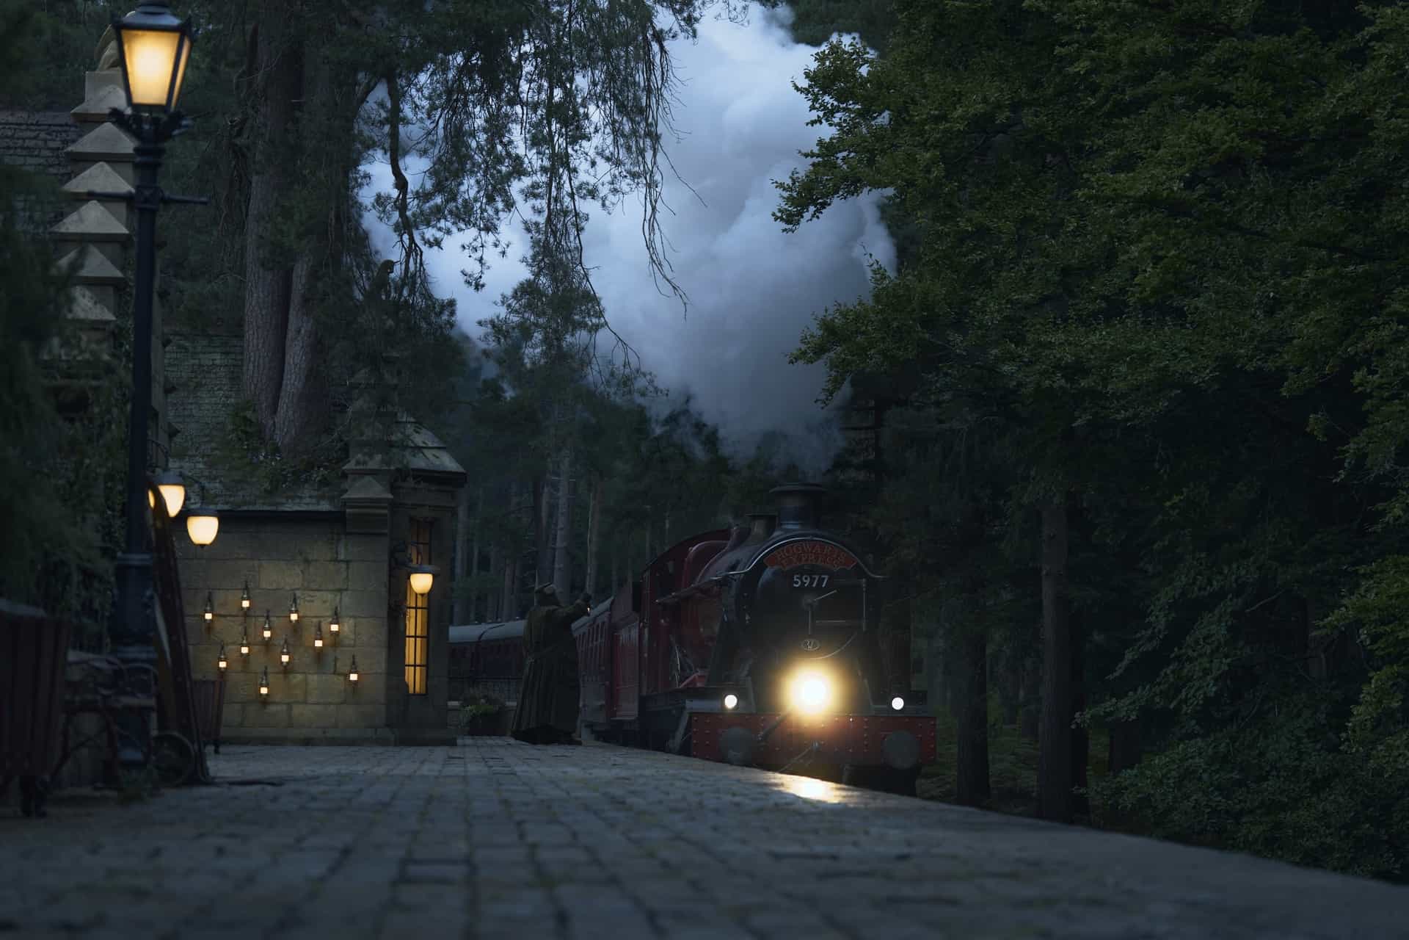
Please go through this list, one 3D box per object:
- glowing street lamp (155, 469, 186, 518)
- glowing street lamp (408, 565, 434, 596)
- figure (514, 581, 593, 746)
[{"bbox_3d":[-4.163,0.192,23.100,0.300,0.380,0.300,1,-5,-5],"label":"glowing street lamp"},{"bbox_3d":[-3.446,1.344,36.200,0.310,0.380,0.310,1,-5,-5],"label":"glowing street lamp"},{"bbox_3d":[-2.168,2.725,41.700,1.000,2.220,0.850,4,-6,-37],"label":"figure"}]

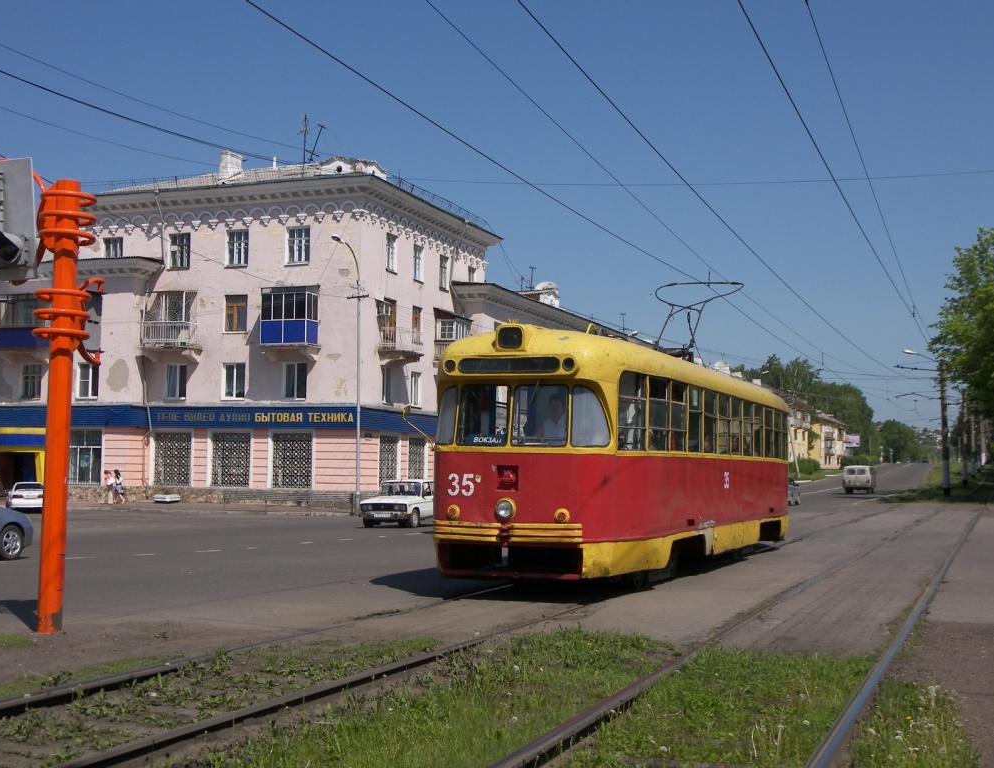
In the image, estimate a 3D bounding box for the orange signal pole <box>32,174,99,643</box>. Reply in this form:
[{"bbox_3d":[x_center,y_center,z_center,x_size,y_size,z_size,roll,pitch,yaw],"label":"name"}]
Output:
[{"bbox_3d":[-4.075,0.192,13.227,0.570,4.201,0.550,2,-4,-17],"label":"orange signal pole"}]

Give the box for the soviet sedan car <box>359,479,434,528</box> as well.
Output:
[{"bbox_3d":[-2.738,3.808,45.451,1.620,1.440,4.150,0,-4,20],"label":"soviet sedan car"}]

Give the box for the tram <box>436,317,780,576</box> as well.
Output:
[{"bbox_3d":[2.420,1.257,22.453,2.620,3.260,14.000,0,-4,20],"label":"tram"}]

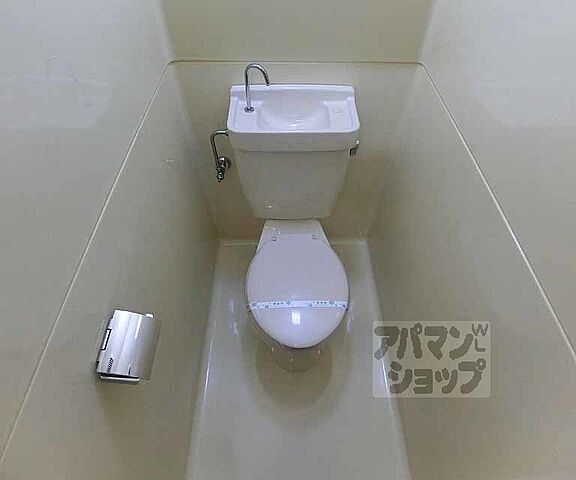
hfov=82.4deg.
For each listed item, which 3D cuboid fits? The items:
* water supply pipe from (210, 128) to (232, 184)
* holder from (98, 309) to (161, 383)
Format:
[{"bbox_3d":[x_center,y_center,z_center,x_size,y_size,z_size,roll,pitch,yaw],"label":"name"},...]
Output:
[{"bbox_3d":[-0.247,-0.329,1.277,0.076,0.234,0.116,-1,54,0],"label":"water supply pipe"},{"bbox_3d":[-0.334,0.228,0.697,0.099,0.091,0.149,-1,54,0],"label":"holder"}]

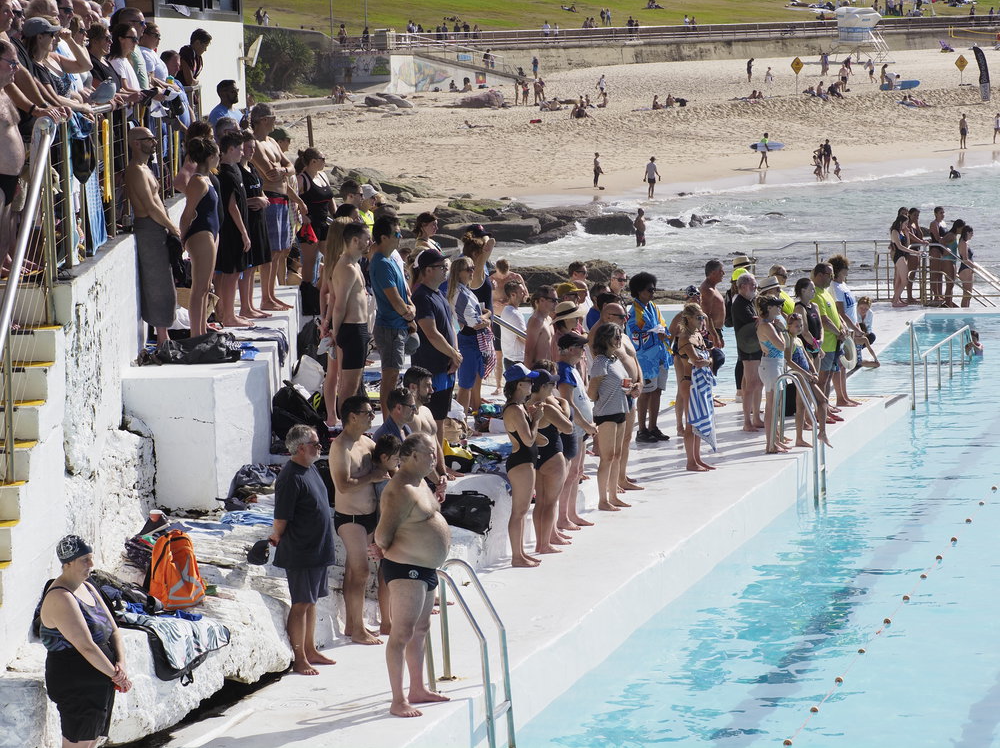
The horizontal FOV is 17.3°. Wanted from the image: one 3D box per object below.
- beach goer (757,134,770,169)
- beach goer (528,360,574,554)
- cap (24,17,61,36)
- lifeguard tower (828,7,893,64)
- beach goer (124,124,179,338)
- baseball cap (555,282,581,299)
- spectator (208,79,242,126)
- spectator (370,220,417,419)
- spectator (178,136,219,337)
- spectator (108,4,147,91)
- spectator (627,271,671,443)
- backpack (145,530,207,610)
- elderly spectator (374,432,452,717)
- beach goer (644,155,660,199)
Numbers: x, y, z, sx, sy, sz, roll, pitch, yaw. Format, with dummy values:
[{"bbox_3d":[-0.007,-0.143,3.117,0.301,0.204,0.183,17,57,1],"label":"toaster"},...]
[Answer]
[{"bbox_3d":[13.073,-11.027,163.080,0.550,1.760,0.500,0,5,6],"label":"beach goer"},{"bbox_3d":[0.446,0.732,27.950,0.360,1.580,0.420,0,5,12],"label":"beach goer"},{"bbox_3d":[-3.129,-2.371,22.500,0.270,0.140,0.180,-7,4,9],"label":"cap"},{"bbox_3d":[29.239,-27.381,266.000,3.700,4.500,3.700,-5,7,-40],"label":"lifeguard tower"},{"bbox_3d":[-2.786,-1.102,26.400,0.380,1.760,0.480,0,5,18],"label":"beach goer"},{"bbox_3d":[0.760,-0.900,35.500,0.270,0.140,0.180,-1,5,12],"label":"baseball cap"},{"bbox_3d":[-2.657,-1.963,31.880,0.360,1.760,0.500,1,6,22],"label":"spectator"},{"bbox_3d":[-0.942,-0.504,28.600,0.420,1.780,0.480,0,5,18],"label":"spectator"},{"bbox_3d":[-2.455,-1.103,26.900,0.360,1.660,0.420,-1,5,5],"label":"spectator"},{"bbox_3d":[-2.945,-2.026,26.181,0.420,1.780,0.500,1,6,21],"label":"spectator"},{"bbox_3d":[1.634,-0.212,36.000,0.380,1.820,0.500,3,6,38],"label":"spectator"},{"bbox_3d":[-2.112,1.276,21.500,0.320,0.480,0.220,-5,-2,-38],"label":"backpack"},{"bbox_3d":[-0.571,1.284,21.480,0.410,1.770,0.540,1,6,19],"label":"elderly spectator"},{"bbox_3d":[6.278,-8.062,135.579,0.640,1.740,0.360,-3,5,-18],"label":"beach goer"}]

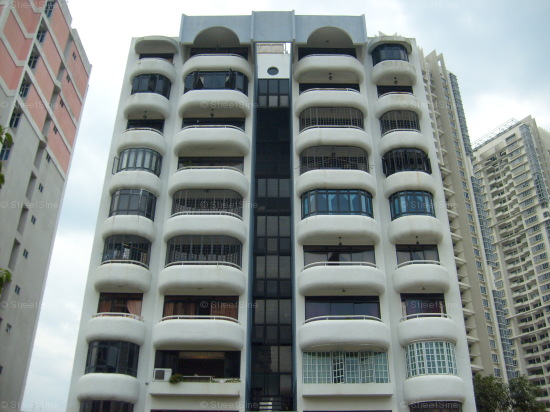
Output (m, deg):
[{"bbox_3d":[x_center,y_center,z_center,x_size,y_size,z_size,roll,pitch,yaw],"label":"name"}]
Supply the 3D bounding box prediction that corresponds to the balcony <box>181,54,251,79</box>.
[{"bbox_3d":[-3.874,-9.226,37.130,4.567,1.440,1.140,0,-28,0],"label":"balcony"}]

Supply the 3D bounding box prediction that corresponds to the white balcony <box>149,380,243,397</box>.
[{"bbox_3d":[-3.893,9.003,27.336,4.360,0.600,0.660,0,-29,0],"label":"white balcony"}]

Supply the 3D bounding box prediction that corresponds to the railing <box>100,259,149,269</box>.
[{"bbox_3d":[-8.501,3.366,31.293,2.685,0.306,0.990,0,-29,0],"label":"railing"}]

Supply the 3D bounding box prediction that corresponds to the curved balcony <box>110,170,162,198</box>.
[{"bbox_3d":[-8.493,-1.310,33.796,3.060,1.152,1.140,0,-29,0],"label":"curved balcony"}]

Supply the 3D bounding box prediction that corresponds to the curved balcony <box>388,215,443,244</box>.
[{"bbox_3d":[7.952,1.353,31.430,3.036,1.241,0.962,0,-29,0],"label":"curved balcony"}]

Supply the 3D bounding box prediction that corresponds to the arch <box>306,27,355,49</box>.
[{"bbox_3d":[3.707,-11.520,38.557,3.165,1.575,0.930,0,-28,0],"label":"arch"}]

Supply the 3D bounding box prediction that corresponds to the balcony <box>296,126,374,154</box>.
[{"bbox_3d":[3.621,-4.033,34.257,4.629,1.527,1.200,0,-29,0],"label":"balcony"}]

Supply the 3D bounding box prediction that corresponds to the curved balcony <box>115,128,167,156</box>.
[{"bbox_3d":[-8.475,-4.068,35.303,3.060,1.437,1.140,0,-29,0],"label":"curved balcony"}]

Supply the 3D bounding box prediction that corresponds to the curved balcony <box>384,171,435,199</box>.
[{"bbox_3d":[8.157,-1.246,33.713,3.060,1.152,1.140,0,-29,0],"label":"curved balcony"}]

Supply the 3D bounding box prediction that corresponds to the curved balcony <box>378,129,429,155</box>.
[{"bbox_3d":[7.976,-3.931,34.306,3.036,1.552,0.962,0,-29,0],"label":"curved balcony"}]

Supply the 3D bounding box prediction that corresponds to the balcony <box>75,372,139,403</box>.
[{"bbox_3d":[-8.489,9.252,28.100,2.980,1.185,1.035,0,-28,0],"label":"balcony"}]

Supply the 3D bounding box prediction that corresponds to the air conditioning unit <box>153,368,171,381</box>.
[{"bbox_3d":[-5.410,8.256,27.025,0.854,0.600,0.330,0,-29,0],"label":"air conditioning unit"}]

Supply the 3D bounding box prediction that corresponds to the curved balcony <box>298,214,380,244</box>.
[{"bbox_3d":[3.541,1.337,30.532,4.547,1.241,1.047,0,-29,0],"label":"curved balcony"}]

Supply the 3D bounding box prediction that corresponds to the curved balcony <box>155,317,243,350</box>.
[{"bbox_3d":[-3.895,6.494,28.288,4.623,1.447,1.320,0,-29,0],"label":"curved balcony"}]

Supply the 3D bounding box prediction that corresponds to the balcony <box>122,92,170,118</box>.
[{"bbox_3d":[-8.328,-6.392,36.050,3.091,1.224,1.151,0,-28,0],"label":"balcony"}]

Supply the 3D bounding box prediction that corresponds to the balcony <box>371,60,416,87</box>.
[{"bbox_3d":[8.093,-9.123,37.994,3.142,1.262,1.280,0,-29,0],"label":"balcony"}]

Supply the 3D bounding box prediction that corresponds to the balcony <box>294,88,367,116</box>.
[{"bbox_3d":[3.598,-6.453,35.122,4.631,1.401,1.268,0,-28,0],"label":"balcony"}]

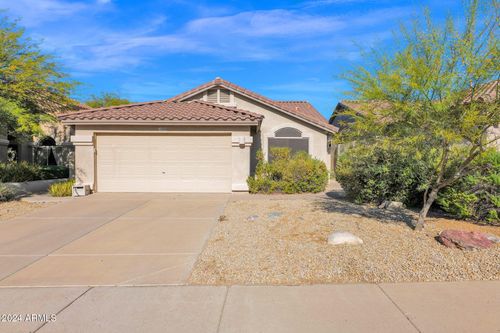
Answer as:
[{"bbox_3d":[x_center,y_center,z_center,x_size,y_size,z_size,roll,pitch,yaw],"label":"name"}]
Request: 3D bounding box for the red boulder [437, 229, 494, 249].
[{"bbox_3d":[3.900,1.270,4.950,0.820,0.270,0.560,0,0,0],"label":"red boulder"}]

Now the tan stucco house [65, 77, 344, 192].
[{"bbox_3d":[-1.350,-1.600,16.200,10.400,5.100,13.400,0,0,0],"label":"tan stucco house"}]

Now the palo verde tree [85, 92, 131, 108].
[{"bbox_3d":[-13.600,-3.200,26.500,6.000,7.600,6.000,0,0,0],"label":"palo verde tree"}]

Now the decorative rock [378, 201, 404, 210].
[{"bbox_3d":[3.840,1.060,7.550,0.640,0.250,0.420,0,0,0],"label":"decorative rock"}]

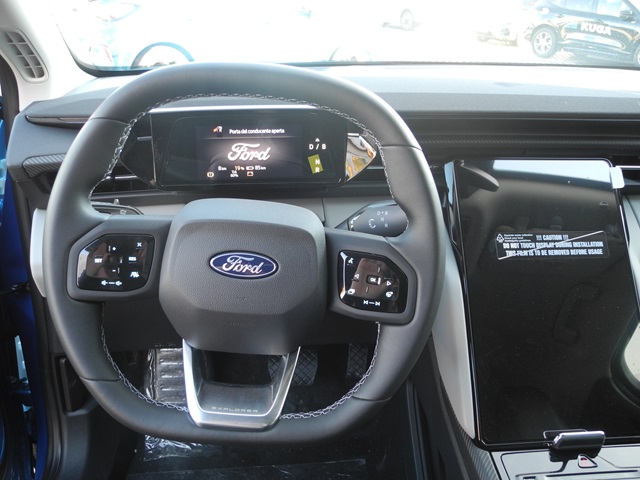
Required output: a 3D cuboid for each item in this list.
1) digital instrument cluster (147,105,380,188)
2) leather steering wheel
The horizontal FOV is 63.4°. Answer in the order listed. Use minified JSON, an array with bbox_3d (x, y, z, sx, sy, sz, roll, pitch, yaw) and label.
[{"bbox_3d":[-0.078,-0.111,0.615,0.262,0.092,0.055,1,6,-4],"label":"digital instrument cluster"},{"bbox_3d":[-0.072,0.013,0.489,0.370,0.355,0.090,3,0,-3],"label":"leather steering wheel"}]

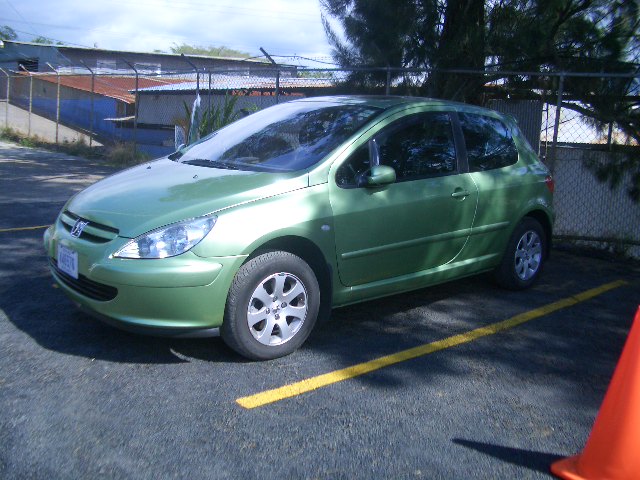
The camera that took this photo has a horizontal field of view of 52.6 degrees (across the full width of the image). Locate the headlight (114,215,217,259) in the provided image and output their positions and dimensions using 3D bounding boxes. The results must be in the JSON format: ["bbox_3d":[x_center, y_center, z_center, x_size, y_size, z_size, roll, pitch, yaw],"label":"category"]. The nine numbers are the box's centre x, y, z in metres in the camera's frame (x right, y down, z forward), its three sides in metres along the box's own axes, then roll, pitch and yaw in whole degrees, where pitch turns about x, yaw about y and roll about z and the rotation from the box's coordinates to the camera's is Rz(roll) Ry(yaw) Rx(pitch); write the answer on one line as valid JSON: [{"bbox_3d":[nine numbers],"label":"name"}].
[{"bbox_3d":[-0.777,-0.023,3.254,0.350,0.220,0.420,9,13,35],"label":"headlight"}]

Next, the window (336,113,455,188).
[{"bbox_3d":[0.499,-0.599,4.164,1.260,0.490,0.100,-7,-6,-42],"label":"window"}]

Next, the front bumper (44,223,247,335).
[{"bbox_3d":[-1.175,0.175,3.748,0.600,0.480,1.700,-7,14,-42],"label":"front bumper"}]

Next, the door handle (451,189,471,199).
[{"bbox_3d":[0.967,-0.315,4.444,0.200,0.060,0.050,-7,14,-42],"label":"door handle"}]

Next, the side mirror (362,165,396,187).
[{"bbox_3d":[0.308,-0.364,3.719,0.160,0.130,0.200,-7,14,-42],"label":"side mirror"}]

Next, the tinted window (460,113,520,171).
[{"bbox_3d":[1.252,-0.731,4.855,0.680,0.450,0.100,-9,-5,-46],"label":"tinted window"}]

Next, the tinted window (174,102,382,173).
[{"bbox_3d":[-0.283,-0.740,4.381,1.030,0.190,1.420,-37,32,-32],"label":"tinted window"}]

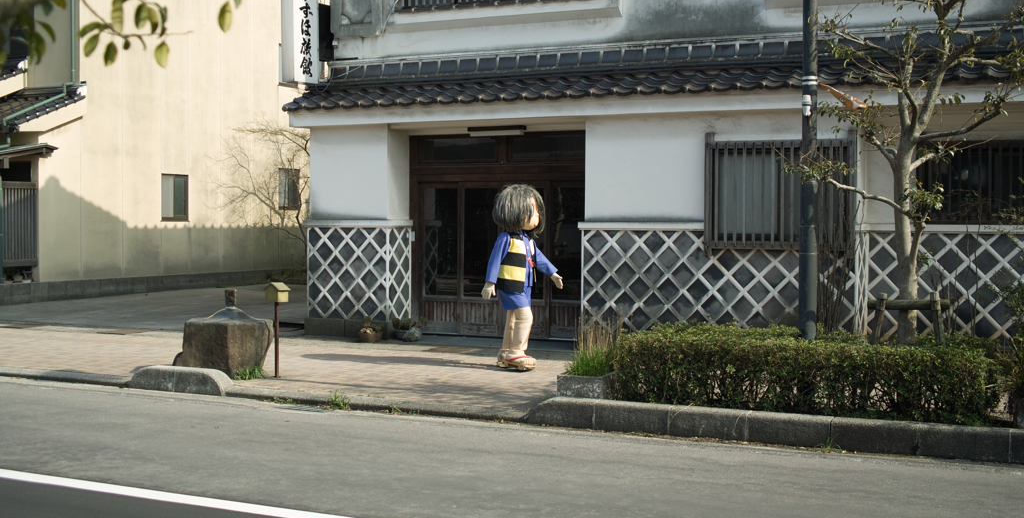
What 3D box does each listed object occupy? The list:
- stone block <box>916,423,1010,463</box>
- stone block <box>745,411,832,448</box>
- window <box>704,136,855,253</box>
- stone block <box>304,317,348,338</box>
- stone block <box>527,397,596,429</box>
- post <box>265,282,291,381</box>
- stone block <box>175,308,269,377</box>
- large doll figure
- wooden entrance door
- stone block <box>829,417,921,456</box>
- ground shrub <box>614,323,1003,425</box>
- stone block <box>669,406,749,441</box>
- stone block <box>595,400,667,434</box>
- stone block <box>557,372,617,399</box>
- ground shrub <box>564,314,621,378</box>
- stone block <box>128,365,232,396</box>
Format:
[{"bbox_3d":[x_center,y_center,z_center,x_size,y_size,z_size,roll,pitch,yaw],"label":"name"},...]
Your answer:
[{"bbox_3d":[3.110,1.271,8.015,0.590,0.195,0.220,1,2,25],"label":"stone block"},{"bbox_3d":[2.084,1.270,8.720,0.627,0.215,0.180,1,3,25],"label":"stone block"},{"bbox_3d":[2.879,-0.696,12.496,1.620,1.285,0.200,1,2,25],"label":"window"},{"bbox_3d":[-2.346,0.881,15.144,0.615,0.187,0.300,1,2,25],"label":"stone block"},{"bbox_3d":[0.425,1.218,9.315,0.586,0.195,0.220,1,2,25],"label":"stone block"},{"bbox_3d":[-2.359,0.717,11.695,0.200,0.955,0.170,2,3,33],"label":"post"},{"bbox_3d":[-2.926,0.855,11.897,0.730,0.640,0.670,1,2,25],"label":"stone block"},{"bbox_3d":[0.100,0.182,12.279,0.570,1.911,0.950,2,2,38],"label":"large doll figure"},{"bbox_3d":[-0.097,-0.294,14.628,2.625,2.575,0.150,1,3,24],"label":"wooden entrance door"},{"bbox_3d":[2.640,1.281,8.455,0.595,0.215,0.180,1,3,25],"label":"stone block"},{"bbox_3d":[2.369,0.886,9.364,2.770,0.585,1.470,1,2,25],"label":"ground shrub"},{"bbox_3d":[1.526,1.260,8.986,0.599,0.215,0.180,1,3,25],"label":"stone block"},{"bbox_3d":[0.963,1.229,9.064,0.606,0.195,0.220,1,2,25],"label":"stone block"},{"bbox_3d":[0.625,1.106,9.841,0.395,0.288,0.400,1,3,20],"label":"stone block"},{"bbox_3d":[0.679,0.721,9.836,0.400,0.540,0.380,1,3,20],"label":"ground shrub"},{"bbox_3d":[-3.212,1.167,11.303,1.180,0.220,0.180,1,3,25],"label":"stone block"}]

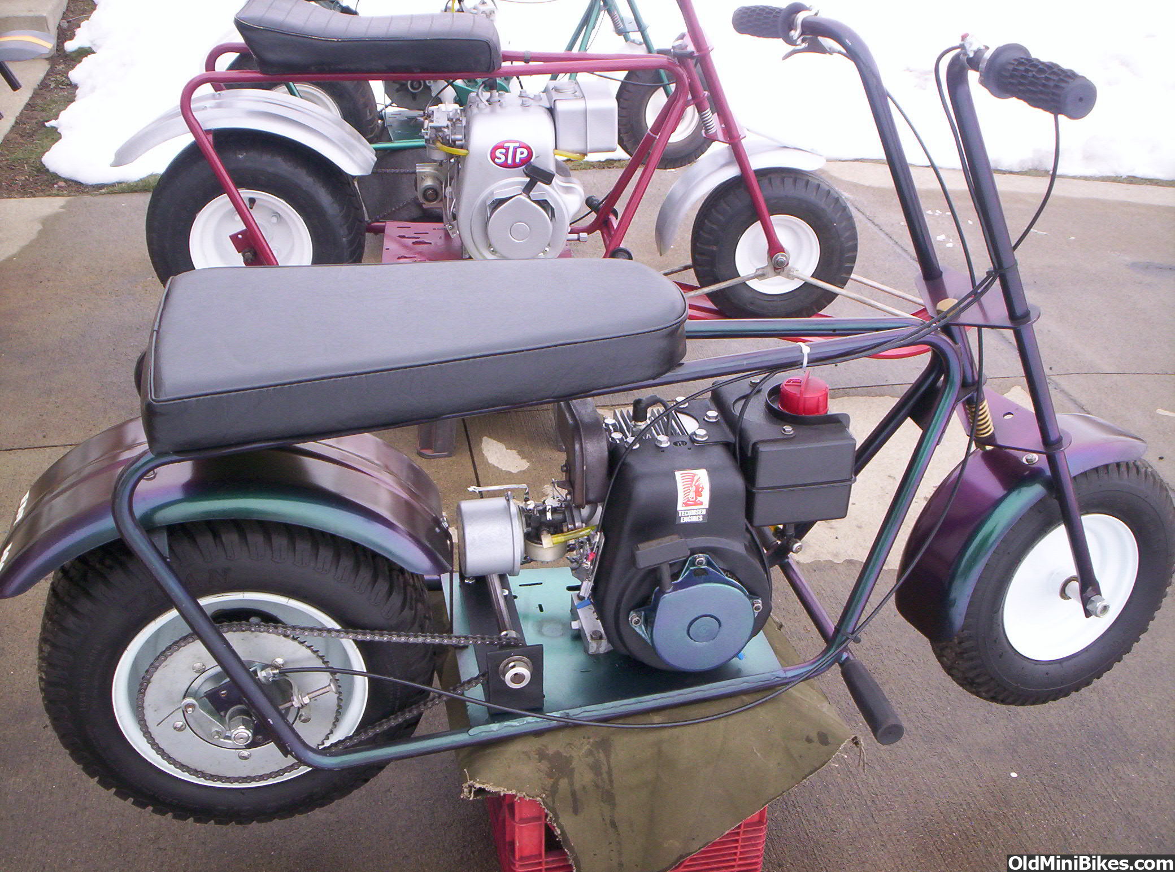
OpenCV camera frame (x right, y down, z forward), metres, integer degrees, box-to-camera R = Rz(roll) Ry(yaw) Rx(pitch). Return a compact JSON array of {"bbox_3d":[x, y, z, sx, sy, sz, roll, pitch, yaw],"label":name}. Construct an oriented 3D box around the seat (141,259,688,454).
[{"bbox_3d":[-0.170,-0.112,1.362,0.580,0.082,0.320,-5,29,-10],"label":"seat"}]

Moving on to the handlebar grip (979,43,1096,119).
[{"bbox_3d":[0.410,-0.323,1.145,0.053,0.053,0.120,-13,34,-22],"label":"handlebar grip"}]

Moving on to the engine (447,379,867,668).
[{"bbox_3d":[0.079,0.094,1.501,0.477,0.357,0.260,-5,29,-10],"label":"engine"}]

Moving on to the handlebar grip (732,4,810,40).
[{"bbox_3d":[0.208,-0.477,1.440,0.053,0.053,0.120,-15,30,-26],"label":"handlebar grip"}]

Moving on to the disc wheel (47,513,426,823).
[{"bbox_3d":[-0.409,0.256,1.502,0.455,0.455,0.210,-5,29,-10],"label":"disc wheel"}]

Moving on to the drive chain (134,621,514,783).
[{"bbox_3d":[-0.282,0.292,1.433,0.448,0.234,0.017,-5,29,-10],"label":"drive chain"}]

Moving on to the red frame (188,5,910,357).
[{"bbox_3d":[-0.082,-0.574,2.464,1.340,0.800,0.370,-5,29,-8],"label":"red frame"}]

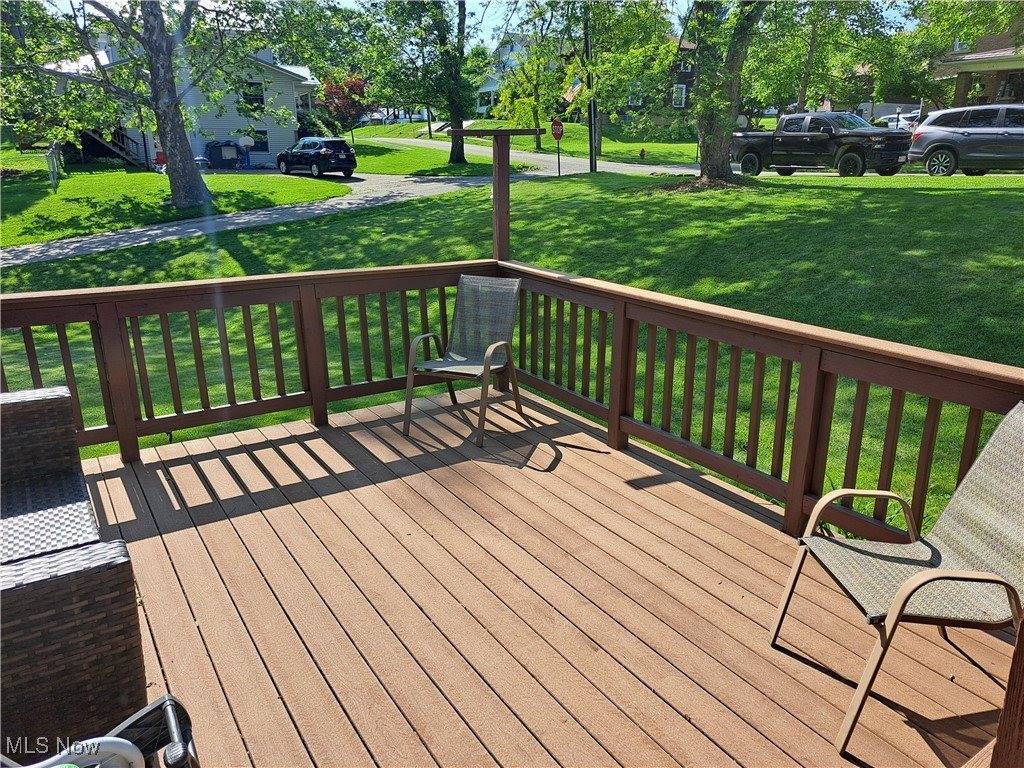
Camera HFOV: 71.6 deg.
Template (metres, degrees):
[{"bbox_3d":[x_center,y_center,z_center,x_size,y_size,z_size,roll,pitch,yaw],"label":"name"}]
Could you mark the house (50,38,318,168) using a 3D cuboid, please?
[{"bbox_3d":[-19.000,-17.296,44.009,13.500,7.600,10.500,-2,18,-8],"label":"house"}]

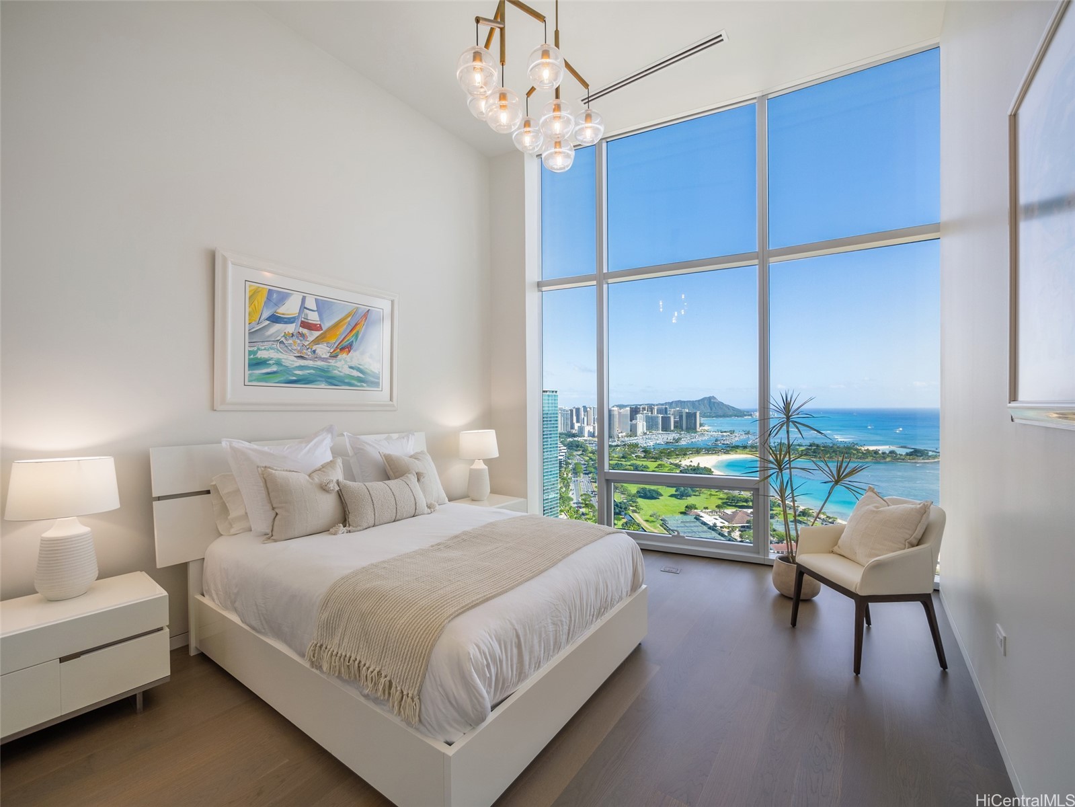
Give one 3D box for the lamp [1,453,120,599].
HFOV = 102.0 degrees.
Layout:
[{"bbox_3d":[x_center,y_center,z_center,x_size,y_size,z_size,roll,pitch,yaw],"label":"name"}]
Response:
[{"bbox_3d":[-2.284,0.605,2.111,0.378,0.653,0.378,-1,-1,35],"label":"lamp"}]

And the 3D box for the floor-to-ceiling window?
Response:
[{"bbox_3d":[1.597,-0.655,4.133,3.429,4.203,0.160,0,-1,25],"label":"floor-to-ceiling window"}]

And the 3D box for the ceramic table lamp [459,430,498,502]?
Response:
[{"bbox_3d":[-0.598,0.640,4.480,0.395,0.699,0.395,0,-1,0],"label":"ceramic table lamp"}]

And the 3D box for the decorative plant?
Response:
[{"bbox_3d":[2.049,0.564,3.251,0.696,1.306,0.639,-1,-1,35],"label":"decorative plant"}]

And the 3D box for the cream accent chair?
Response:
[{"bbox_3d":[1.952,1.014,2.591,0.568,0.861,0.568,0,-1,-3],"label":"cream accent chair"}]

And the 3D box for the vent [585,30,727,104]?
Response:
[{"bbox_3d":[0.903,-2.797,3.650,1.264,0.040,0.114,-1,-1,35],"label":"vent"}]

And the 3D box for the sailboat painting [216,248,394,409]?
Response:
[{"bbox_3d":[-1.647,-0.452,3.308,0.045,1.017,1.359,-1,-1,35],"label":"sailboat painting"}]

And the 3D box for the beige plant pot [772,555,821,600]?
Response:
[{"bbox_3d":[1.958,1.313,3.273,0.315,0.278,0.315,-1,-1,35],"label":"beige plant pot"}]

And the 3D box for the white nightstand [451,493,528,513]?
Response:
[{"bbox_3d":[-0.508,1.228,4.403,0.490,0.477,0.696,-1,-1,35],"label":"white nightstand"}]

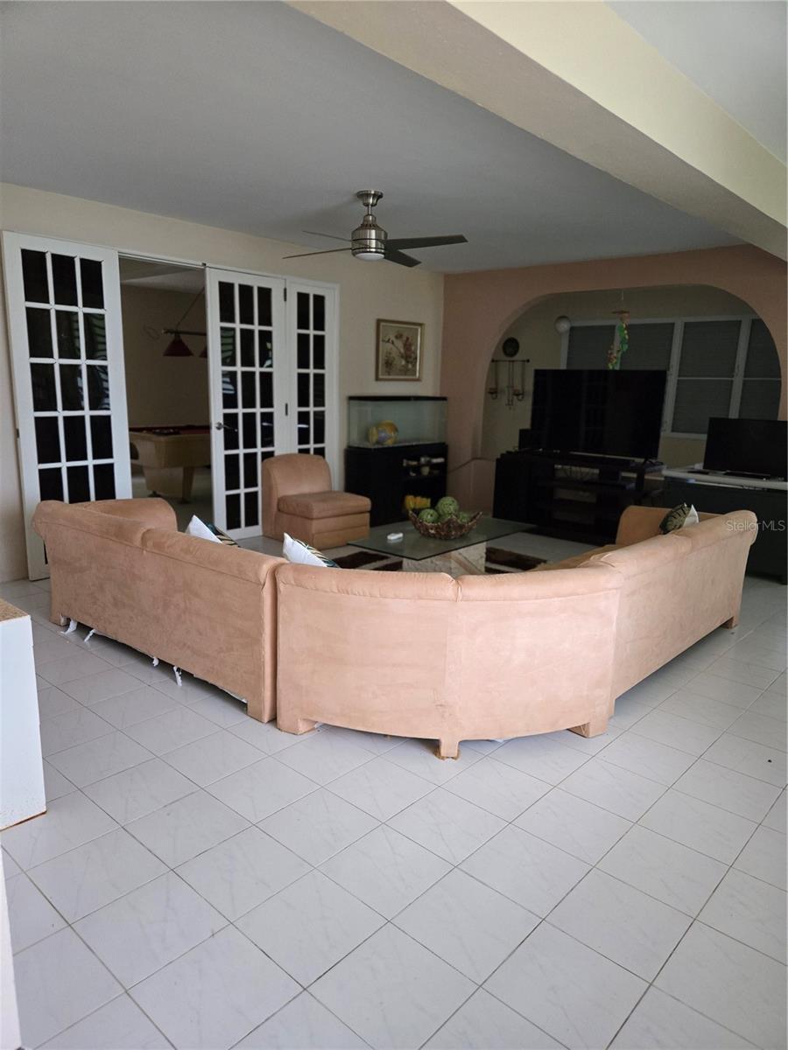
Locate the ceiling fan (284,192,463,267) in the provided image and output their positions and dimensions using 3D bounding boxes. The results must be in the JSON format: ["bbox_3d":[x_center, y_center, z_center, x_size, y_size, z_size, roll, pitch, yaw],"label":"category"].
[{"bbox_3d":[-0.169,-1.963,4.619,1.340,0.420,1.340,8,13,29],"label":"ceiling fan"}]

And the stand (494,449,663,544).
[{"bbox_3d":[1.784,-0.243,6.962,1.582,0.725,0.474,12,15,41],"label":"stand"}]

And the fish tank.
[{"bbox_3d":[0.060,-1.108,7.474,0.373,0.520,1.178,12,15,41],"label":"fish tank"}]

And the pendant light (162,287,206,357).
[{"bbox_3d":[-2.209,-2.548,8.547,0.367,0.973,1.340,12,15,41],"label":"pendant light"}]

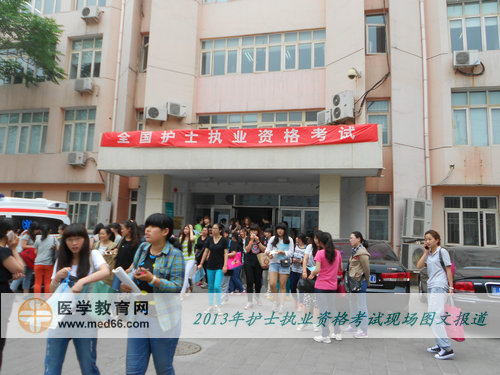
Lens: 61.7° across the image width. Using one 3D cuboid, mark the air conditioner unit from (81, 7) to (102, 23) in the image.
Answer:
[{"bbox_3d":[-7.198,-7.903,18.970,0.770,0.510,0.290,0,-8,13],"label":"air conditioner unit"}]

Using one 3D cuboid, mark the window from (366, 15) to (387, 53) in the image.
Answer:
[{"bbox_3d":[4.706,-5.718,15.592,0.724,1.558,0.100,0,-8,15],"label":"window"}]

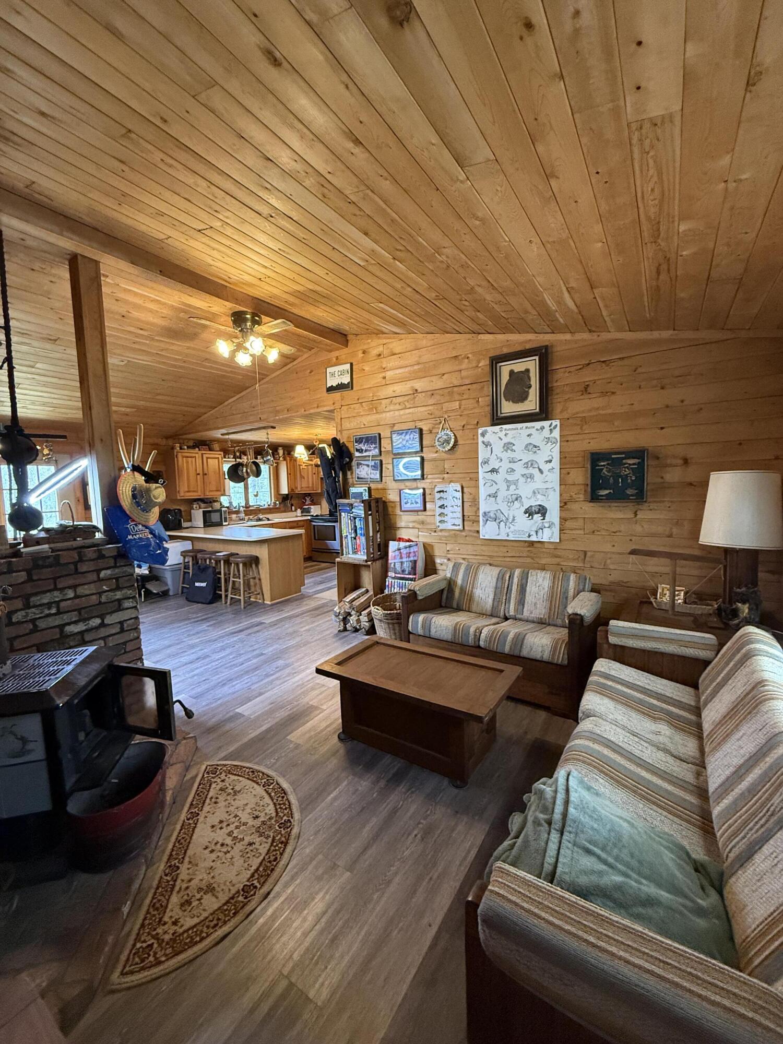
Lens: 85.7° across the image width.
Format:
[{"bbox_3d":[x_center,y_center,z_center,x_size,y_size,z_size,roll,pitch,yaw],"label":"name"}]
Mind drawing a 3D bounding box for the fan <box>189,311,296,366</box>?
[{"bbox_3d":[-1.343,-1.744,3.959,1.100,0.450,1.100,1,6,33],"label":"fan"}]

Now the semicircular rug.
[{"bbox_3d":[-0.710,1.420,1.933,0.570,0.013,1.118,-3,5,-10],"label":"semicircular rug"}]

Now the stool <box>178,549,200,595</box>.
[{"bbox_3d":[-2.997,0.770,6.454,0.375,0.650,0.375,1,6,33],"label":"stool"}]

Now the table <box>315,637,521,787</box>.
[{"bbox_3d":[0.161,1.106,2.547,1.072,0.470,0.605,1,6,33],"label":"table"}]

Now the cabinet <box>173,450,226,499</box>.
[{"bbox_3d":[-3.320,-0.795,7.191,0.330,0.765,0.850,1,6,33],"label":"cabinet"}]

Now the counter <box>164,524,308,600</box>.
[{"bbox_3d":[-2.465,0.607,6.560,2.310,0.918,1.025,1,6,33],"label":"counter"}]

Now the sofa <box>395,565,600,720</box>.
[{"bbox_3d":[0.891,0.821,3.451,1.390,0.825,0.880,1,6,33],"label":"sofa"}]

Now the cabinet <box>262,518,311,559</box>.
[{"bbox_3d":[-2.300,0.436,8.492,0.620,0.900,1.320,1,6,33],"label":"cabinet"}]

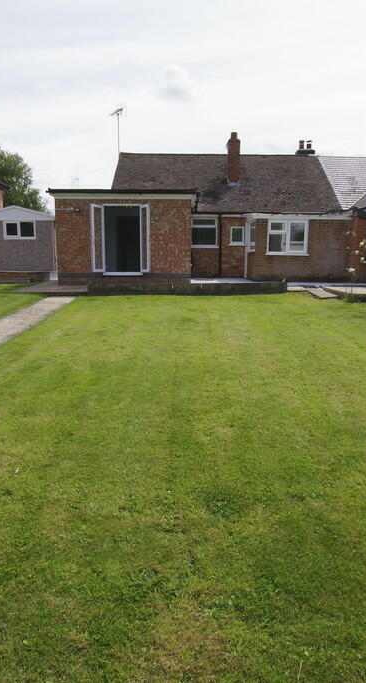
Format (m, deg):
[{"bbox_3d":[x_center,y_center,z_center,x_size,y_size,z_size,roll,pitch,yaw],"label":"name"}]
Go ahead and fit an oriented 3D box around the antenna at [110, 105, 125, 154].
[{"bbox_3d":[-2.630,-8.560,17.223,0.400,1.950,1.000,-8,12,-38],"label":"antenna"}]

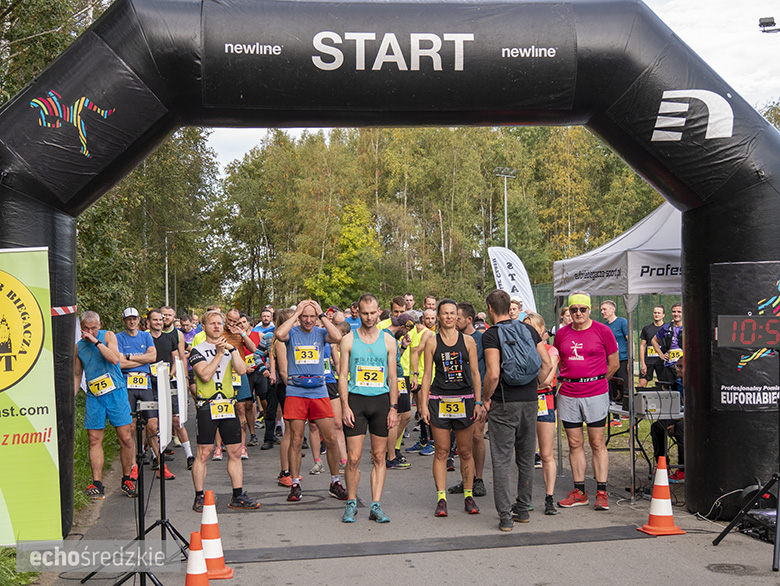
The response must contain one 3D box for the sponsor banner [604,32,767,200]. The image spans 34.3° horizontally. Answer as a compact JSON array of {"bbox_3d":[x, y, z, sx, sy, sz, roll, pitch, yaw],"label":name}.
[{"bbox_3d":[2.330,-1.370,9.830,1.040,0.880,0.250,41,-13,-3],"label":"sponsor banner"}]

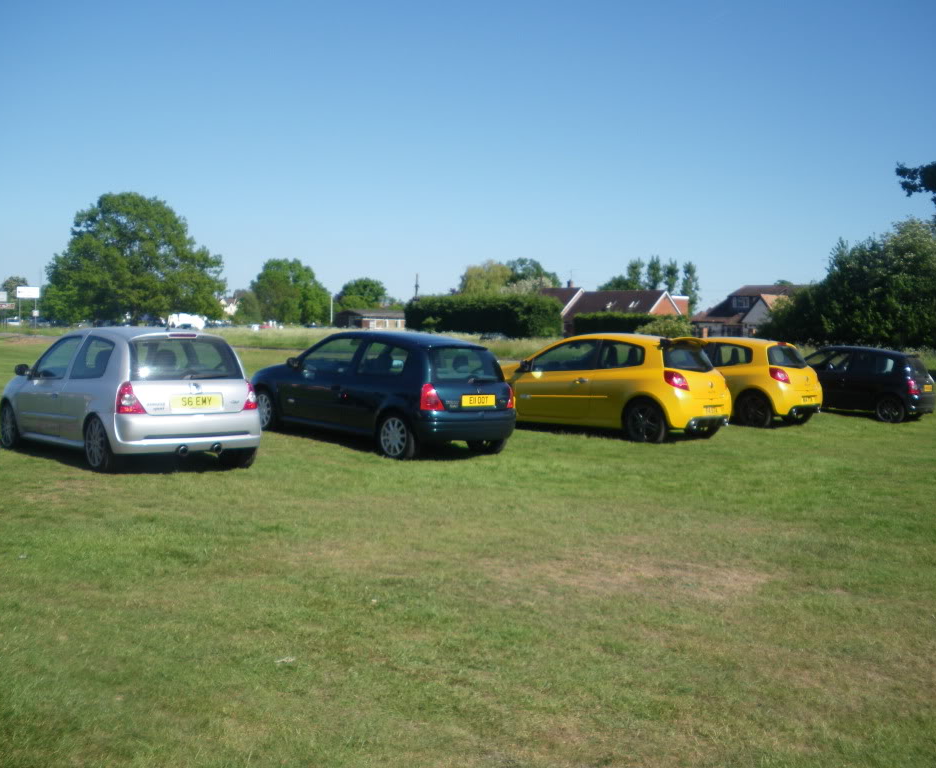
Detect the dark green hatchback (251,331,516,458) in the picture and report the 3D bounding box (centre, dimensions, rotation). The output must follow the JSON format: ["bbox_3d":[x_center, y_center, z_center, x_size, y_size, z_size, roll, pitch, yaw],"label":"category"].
[{"bbox_3d":[-1.169,0.028,12.985,3.780,1.420,1.670,6,5,45],"label":"dark green hatchback"}]

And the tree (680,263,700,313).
[{"bbox_3d":[31.260,-10.873,149.612,2.900,12.100,2.900,2,3,0],"label":"tree"}]

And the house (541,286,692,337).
[{"bbox_3d":[15.285,-7.261,109.594,8.000,6.000,14.500,-2,5,-45],"label":"house"}]

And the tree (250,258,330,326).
[{"bbox_3d":[-27.929,-13.871,165.312,12.400,11.170,11.160,1,3,0],"label":"tree"}]

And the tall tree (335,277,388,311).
[{"bbox_3d":[-19.605,-14.740,195.276,9.890,9.910,9.890,1,3,0],"label":"tall tree"}]

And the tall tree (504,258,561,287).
[{"bbox_3d":[9.216,-12.398,159.580,10.000,13.000,10.000,2,3,0],"label":"tall tree"}]

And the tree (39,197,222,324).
[{"bbox_3d":[-39.316,-14.397,125.452,21.130,16.190,20.070,1,3,0],"label":"tree"}]

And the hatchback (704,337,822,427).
[{"bbox_3d":[4.390,-0.101,19.406,1.790,1.480,4.000,-2,5,-44],"label":"hatchback"}]

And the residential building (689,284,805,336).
[{"bbox_3d":[23.217,-5.102,87.827,11.000,6.000,8.500,2,3,12],"label":"residential building"}]

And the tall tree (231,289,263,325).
[{"bbox_3d":[-36.172,-11.599,174.693,5.500,7.500,5.500,2,3,0],"label":"tall tree"}]

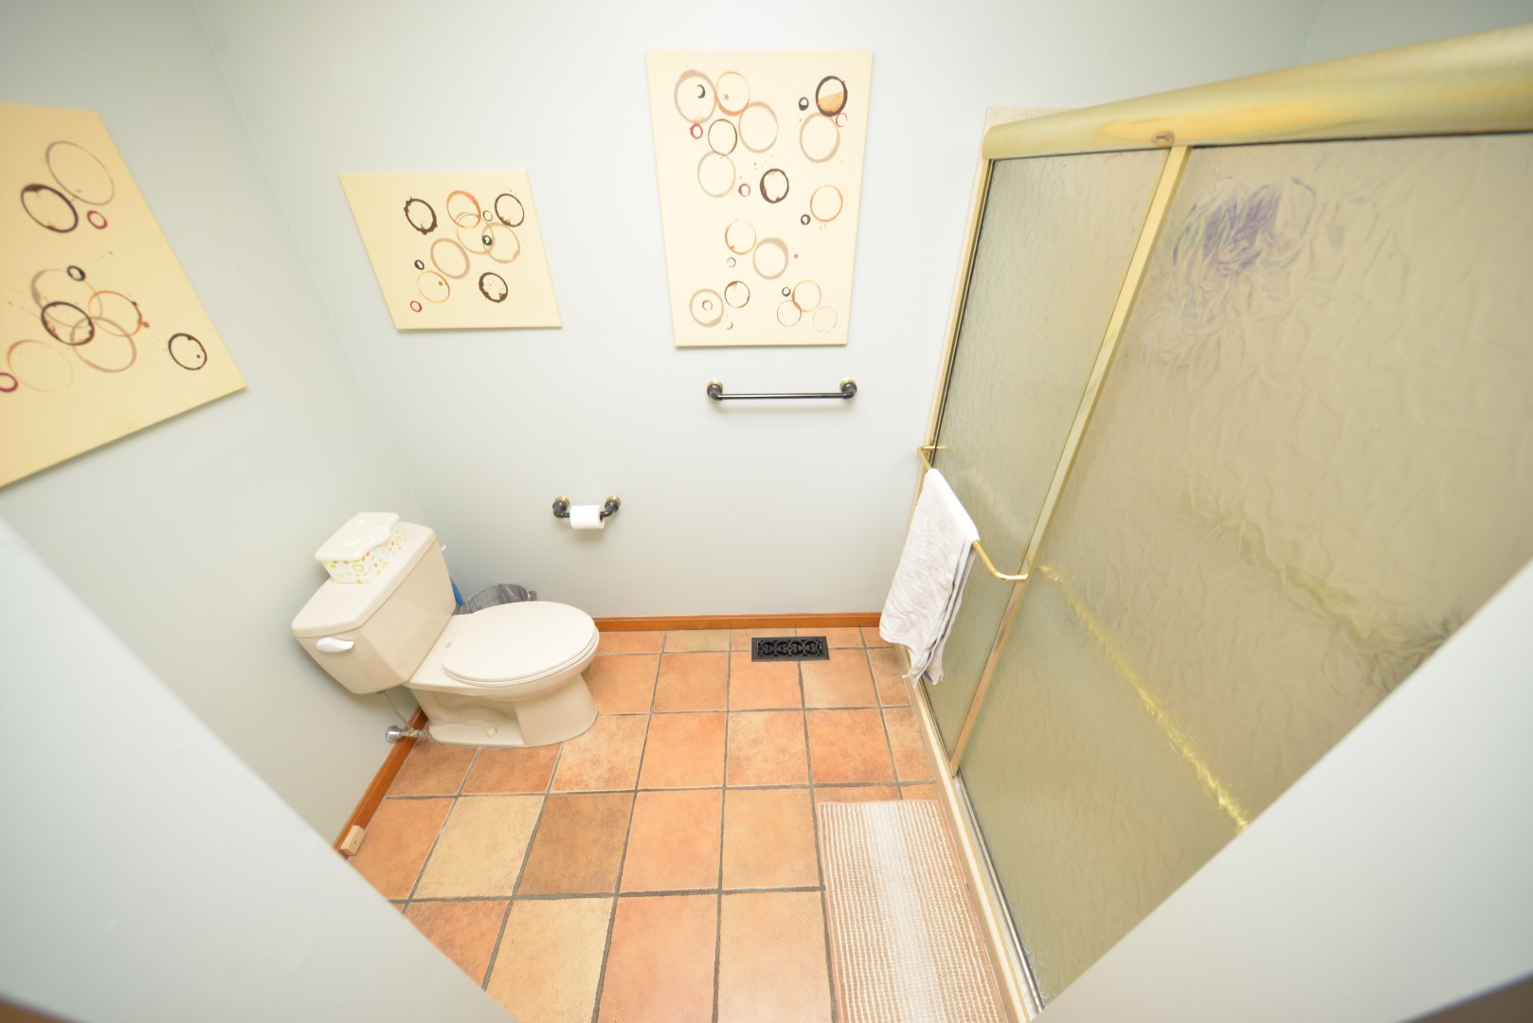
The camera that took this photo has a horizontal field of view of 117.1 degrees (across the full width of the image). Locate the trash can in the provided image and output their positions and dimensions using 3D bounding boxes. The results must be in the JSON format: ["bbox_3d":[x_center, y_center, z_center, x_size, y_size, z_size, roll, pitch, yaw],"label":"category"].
[{"bbox_3d":[-1.141,0.523,2.037,0.275,0.323,0.253,-1,34,-1],"label":"trash can"}]

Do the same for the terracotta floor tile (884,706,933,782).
[{"bbox_3d":[0.540,0.894,1.811,0.125,0.010,0.295,-1,32,-1],"label":"terracotta floor tile"}]

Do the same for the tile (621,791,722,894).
[{"bbox_3d":[-0.302,1.083,1.551,0.303,0.011,0.285,-1,35,-1],"label":"tile"}]

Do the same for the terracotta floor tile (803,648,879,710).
[{"bbox_3d":[0.308,0.726,2.037,0.303,0.011,0.285,-1,35,-1],"label":"terracotta floor tile"}]

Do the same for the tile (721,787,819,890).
[{"bbox_3d":[0.012,1.069,1.548,0.302,0.010,0.295,-1,32,-1],"label":"tile"}]

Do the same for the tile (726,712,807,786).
[{"bbox_3d":[0.005,0.906,1.804,0.302,0.010,0.295,-1,32,-1],"label":"tile"}]

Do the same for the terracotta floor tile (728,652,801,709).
[{"bbox_3d":[-0.004,0.731,2.031,0.303,0.011,0.285,-1,35,-1],"label":"terracotta floor tile"}]

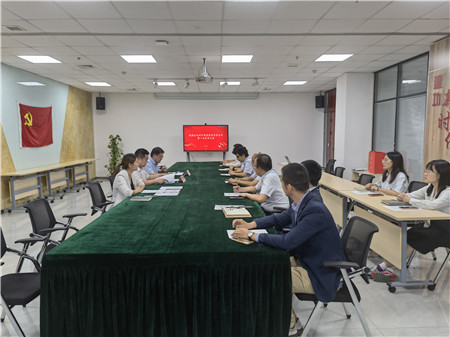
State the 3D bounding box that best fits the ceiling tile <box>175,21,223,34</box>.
[{"bbox_3d":[-0.326,-1.853,4.261,0.595,0.020,0.595,-1,6,-1],"label":"ceiling tile"}]

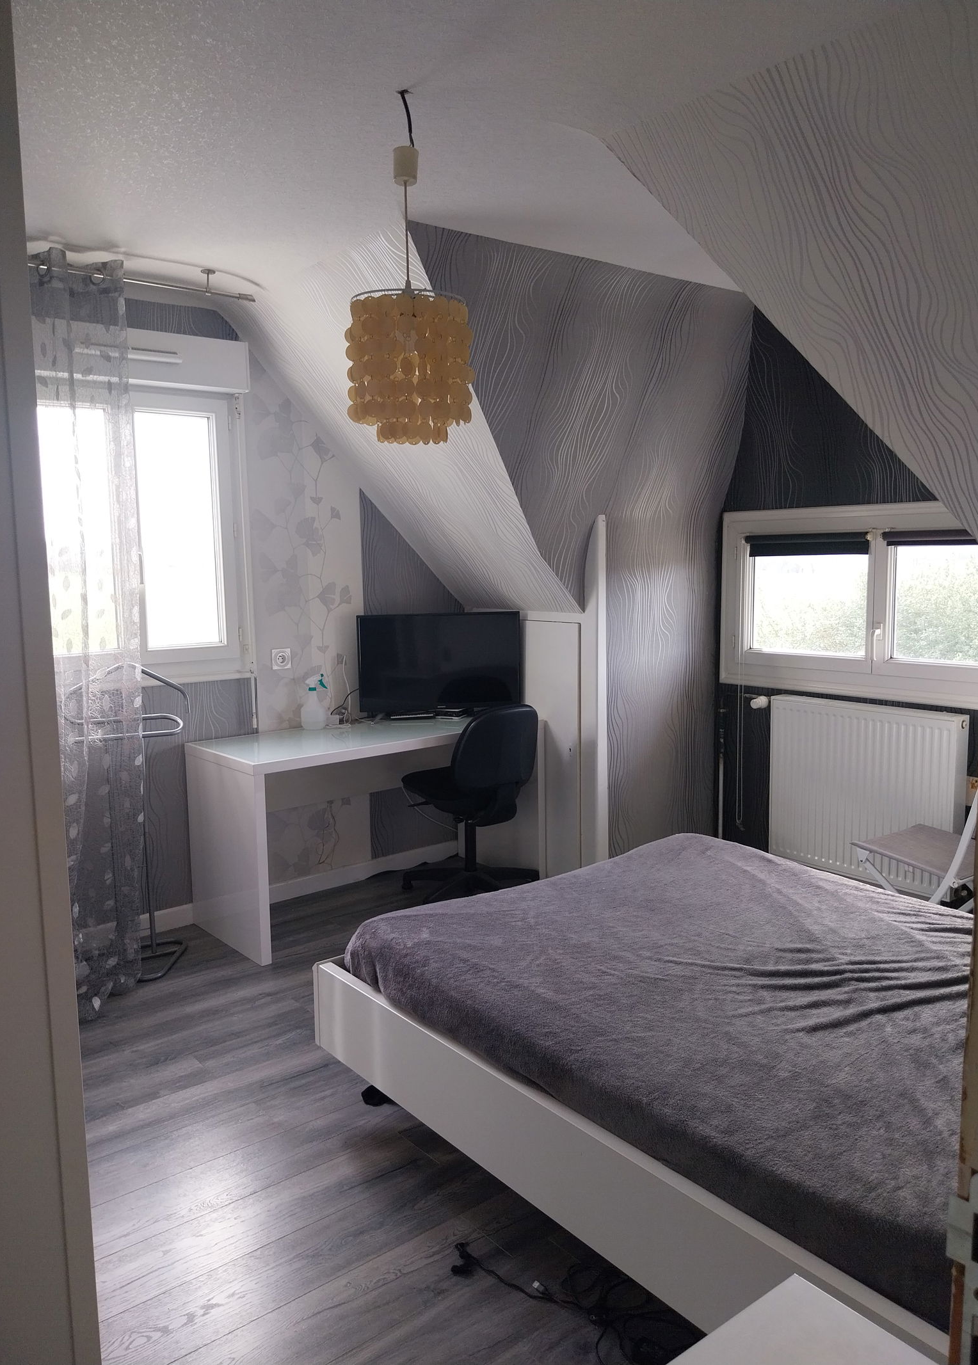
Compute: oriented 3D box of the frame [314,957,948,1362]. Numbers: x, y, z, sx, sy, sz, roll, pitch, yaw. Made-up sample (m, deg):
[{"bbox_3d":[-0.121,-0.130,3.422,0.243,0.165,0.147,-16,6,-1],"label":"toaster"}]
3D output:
[{"bbox_3d":[0.763,0.956,2.478,1.520,0.350,2.030,-6,9,-38],"label":"frame"}]

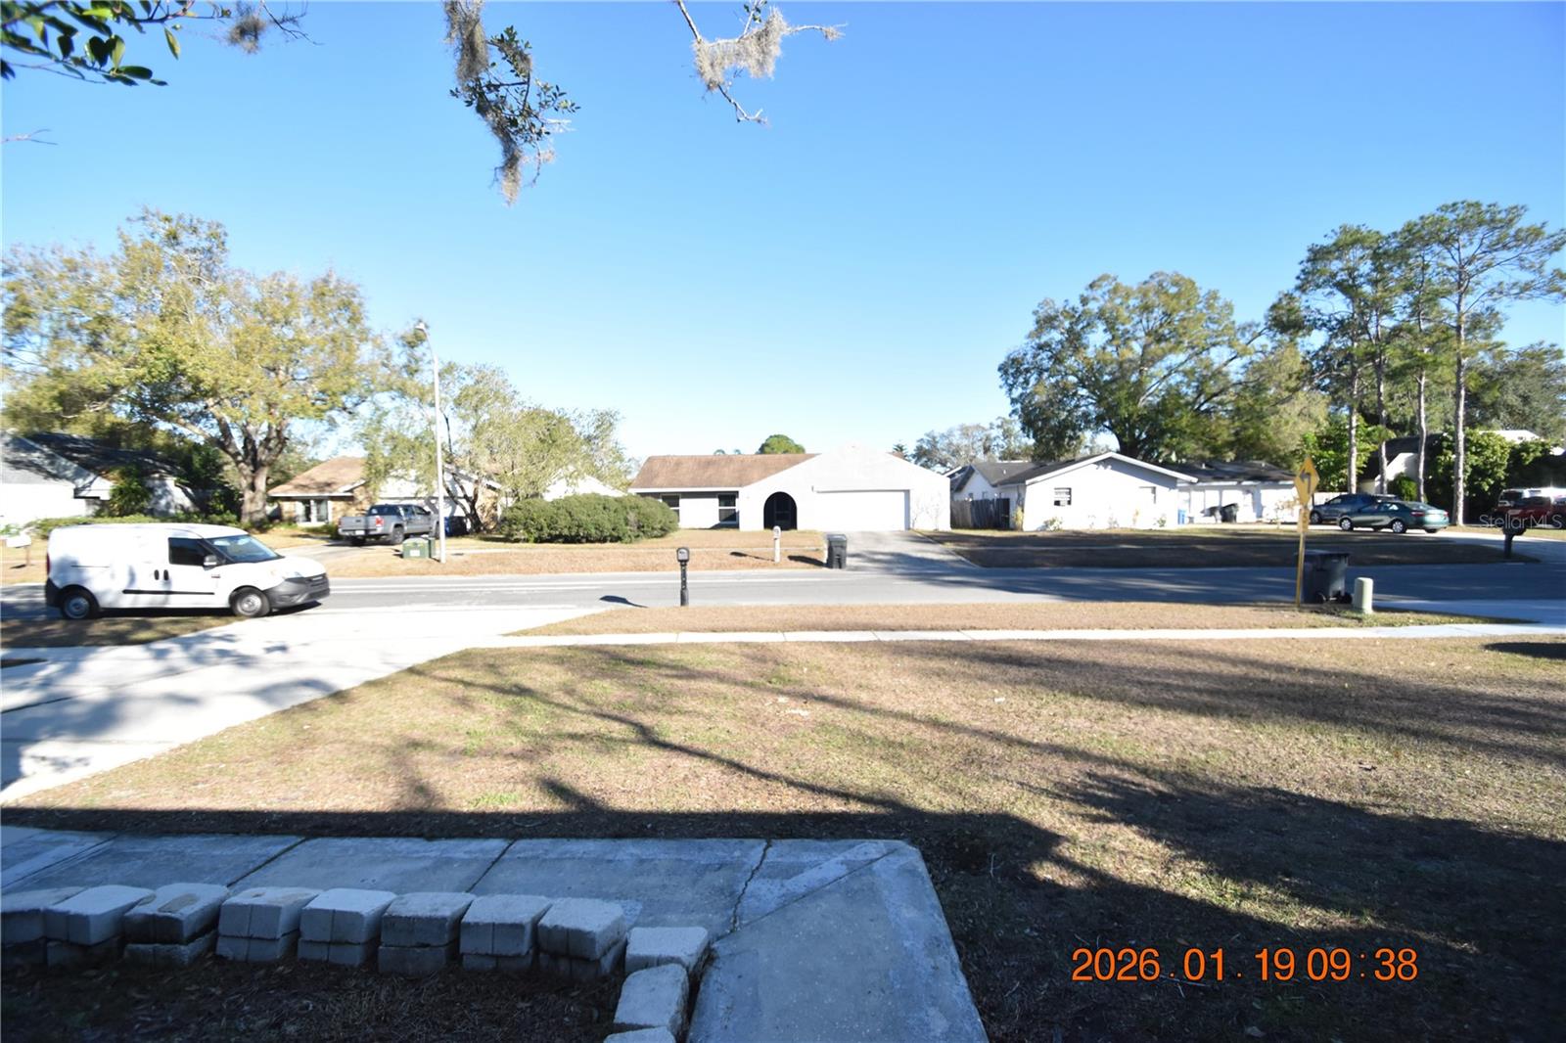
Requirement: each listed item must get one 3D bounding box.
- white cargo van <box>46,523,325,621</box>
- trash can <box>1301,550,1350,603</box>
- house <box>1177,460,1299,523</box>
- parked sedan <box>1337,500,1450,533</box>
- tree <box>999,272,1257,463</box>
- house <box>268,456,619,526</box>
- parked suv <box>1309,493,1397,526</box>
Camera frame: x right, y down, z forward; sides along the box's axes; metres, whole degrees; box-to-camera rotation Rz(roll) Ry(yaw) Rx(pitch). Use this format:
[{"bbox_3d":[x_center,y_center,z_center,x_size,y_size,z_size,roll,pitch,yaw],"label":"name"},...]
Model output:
[{"bbox_3d":[-12.291,1.003,13.807,4.750,1.880,1.840,-1,3,-5],"label":"white cargo van"},{"bbox_3d":[11.495,1.144,13.881,0.650,1.070,0.780,-1,3,-5],"label":"trash can"},{"bbox_3d":[29.000,-2.150,46.800,10.500,4.400,9.500,0,2,2],"label":"house"},{"bbox_3d":[29.953,-0.215,32.271,1.800,1.450,4.680,-1,3,-2],"label":"parked sedan"},{"bbox_3d":[26.566,-10.022,51.593,18.500,18.800,18.500,-1,3,0],"label":"tree"},{"bbox_3d":[-22.800,-1.900,41.800,16.500,4.700,13.000,0,2,-3],"label":"house"},{"bbox_3d":[32.300,-0.656,36.800,1.900,1.740,4.750,-1,2,0],"label":"parked suv"}]

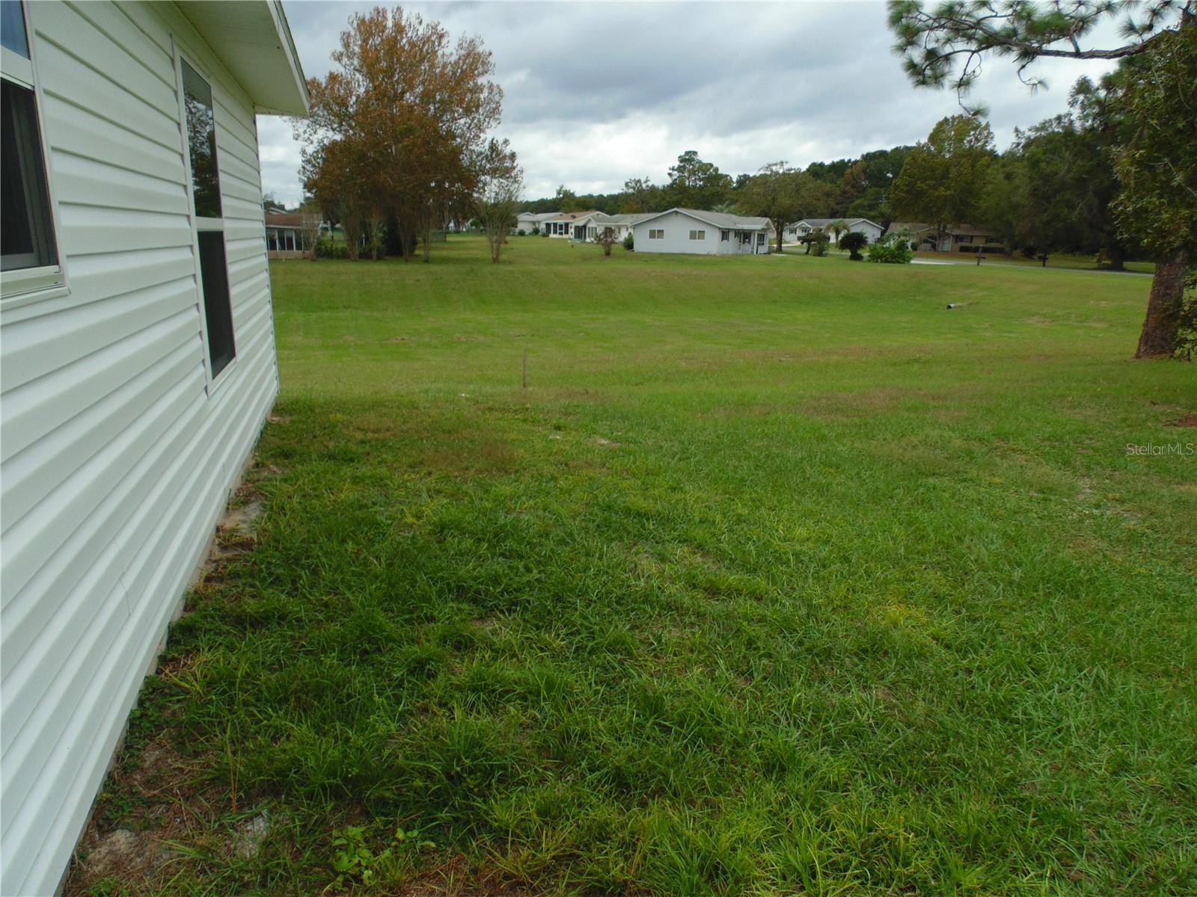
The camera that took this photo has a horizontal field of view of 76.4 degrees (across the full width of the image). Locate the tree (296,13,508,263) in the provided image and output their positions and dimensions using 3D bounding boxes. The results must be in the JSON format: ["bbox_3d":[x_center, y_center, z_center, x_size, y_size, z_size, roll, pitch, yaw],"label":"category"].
[{"bbox_3d":[-15.408,-23.762,58.344,15.987,18.119,15.987,1,15,0],"label":"tree"}]

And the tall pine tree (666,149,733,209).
[{"bbox_3d":[19.296,-48.538,147.301,12.951,17.093,12.951,1,15,0],"label":"tall pine tree"}]

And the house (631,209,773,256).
[{"bbox_3d":[12.320,-23.367,82.181,11.300,4.300,17.400,9,17,26],"label":"house"}]

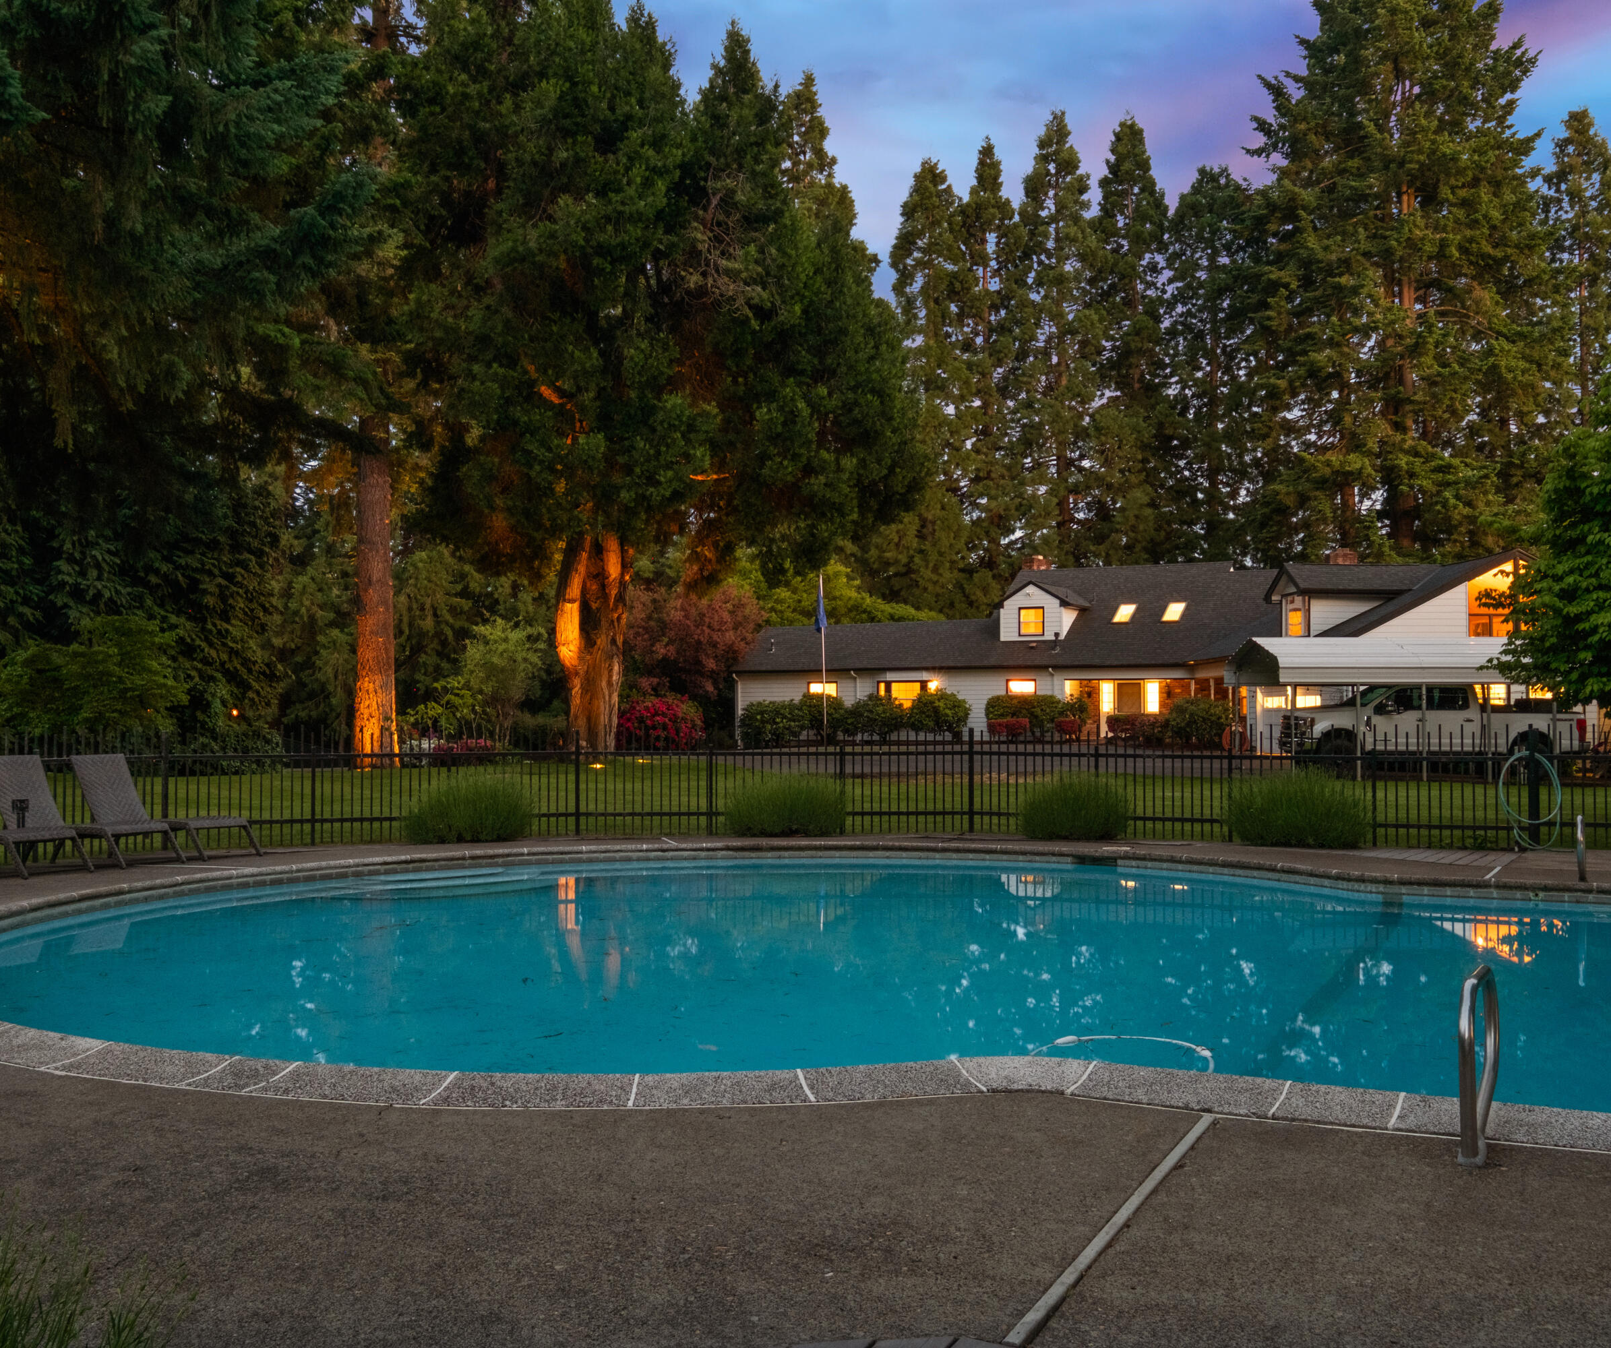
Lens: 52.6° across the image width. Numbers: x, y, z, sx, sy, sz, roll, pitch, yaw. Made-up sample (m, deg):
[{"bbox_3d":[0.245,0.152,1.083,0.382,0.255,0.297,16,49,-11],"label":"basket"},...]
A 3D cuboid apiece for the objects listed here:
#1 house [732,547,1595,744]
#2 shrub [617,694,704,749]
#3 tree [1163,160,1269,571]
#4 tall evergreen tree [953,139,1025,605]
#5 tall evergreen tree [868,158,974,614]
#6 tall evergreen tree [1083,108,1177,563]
[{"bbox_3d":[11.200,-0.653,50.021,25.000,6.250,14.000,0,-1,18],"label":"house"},{"bbox_3d":[-4.328,1.519,48.480,2.600,1.750,2.400,0,-1,0],"label":"shrub"},{"bbox_3d":[18.303,-9.975,73.196,5.100,25.645,5.100,0,-1,0],"label":"tree"},{"bbox_3d":[8.475,-10.887,75.213,4.500,27.543,4.500,0,-1,0],"label":"tall evergreen tree"},{"bbox_3d":[5.418,-10.600,76.208,5.200,27.005,5.200,0,-1,0],"label":"tall evergreen tree"},{"bbox_3d":[14.678,-11.199,74.219,4.800,28.129,4.800,0,-1,0],"label":"tall evergreen tree"}]

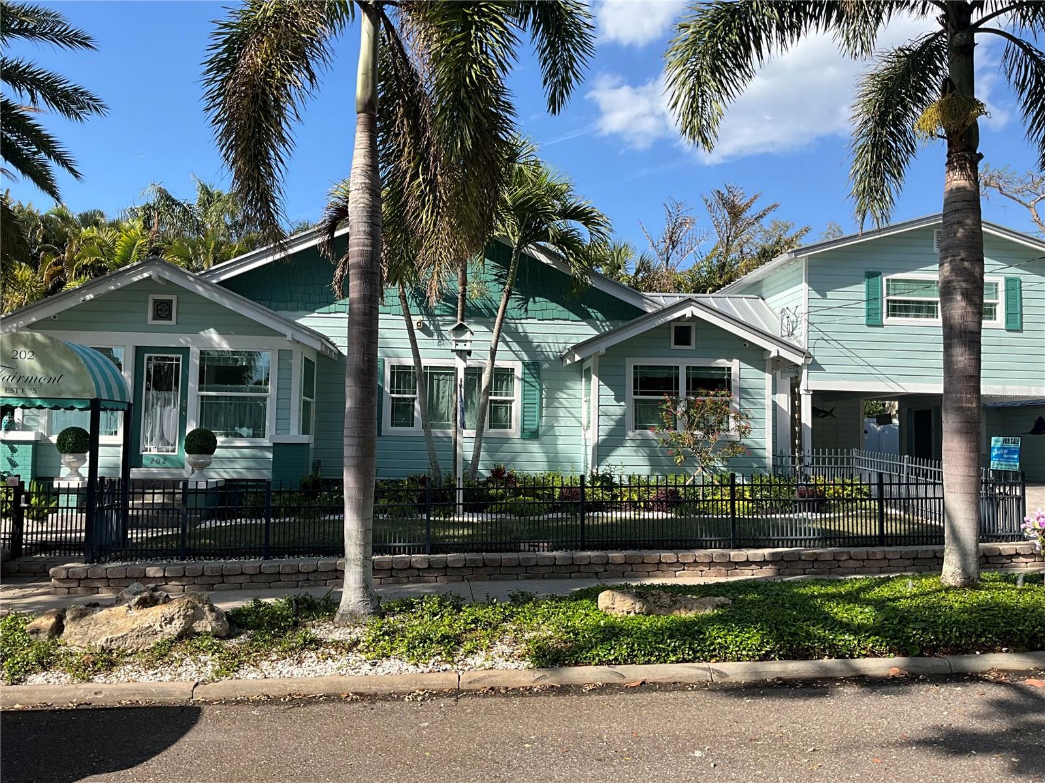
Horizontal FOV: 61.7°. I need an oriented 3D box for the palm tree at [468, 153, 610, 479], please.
[{"bbox_3d":[0.211,-1.056,15.115,2.683,6.244,2.500,1,-4,-5],"label":"palm tree"}]

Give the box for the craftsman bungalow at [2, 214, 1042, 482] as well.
[{"bbox_3d":[1.201,-0.509,20.875,21.000,6.050,12.200,1,-4,-5],"label":"craftsman bungalow"}]

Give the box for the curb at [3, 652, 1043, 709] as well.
[{"bbox_3d":[0.185,2.065,6.329,7.575,0.130,0.170,0,-4,-5],"label":"curb"}]

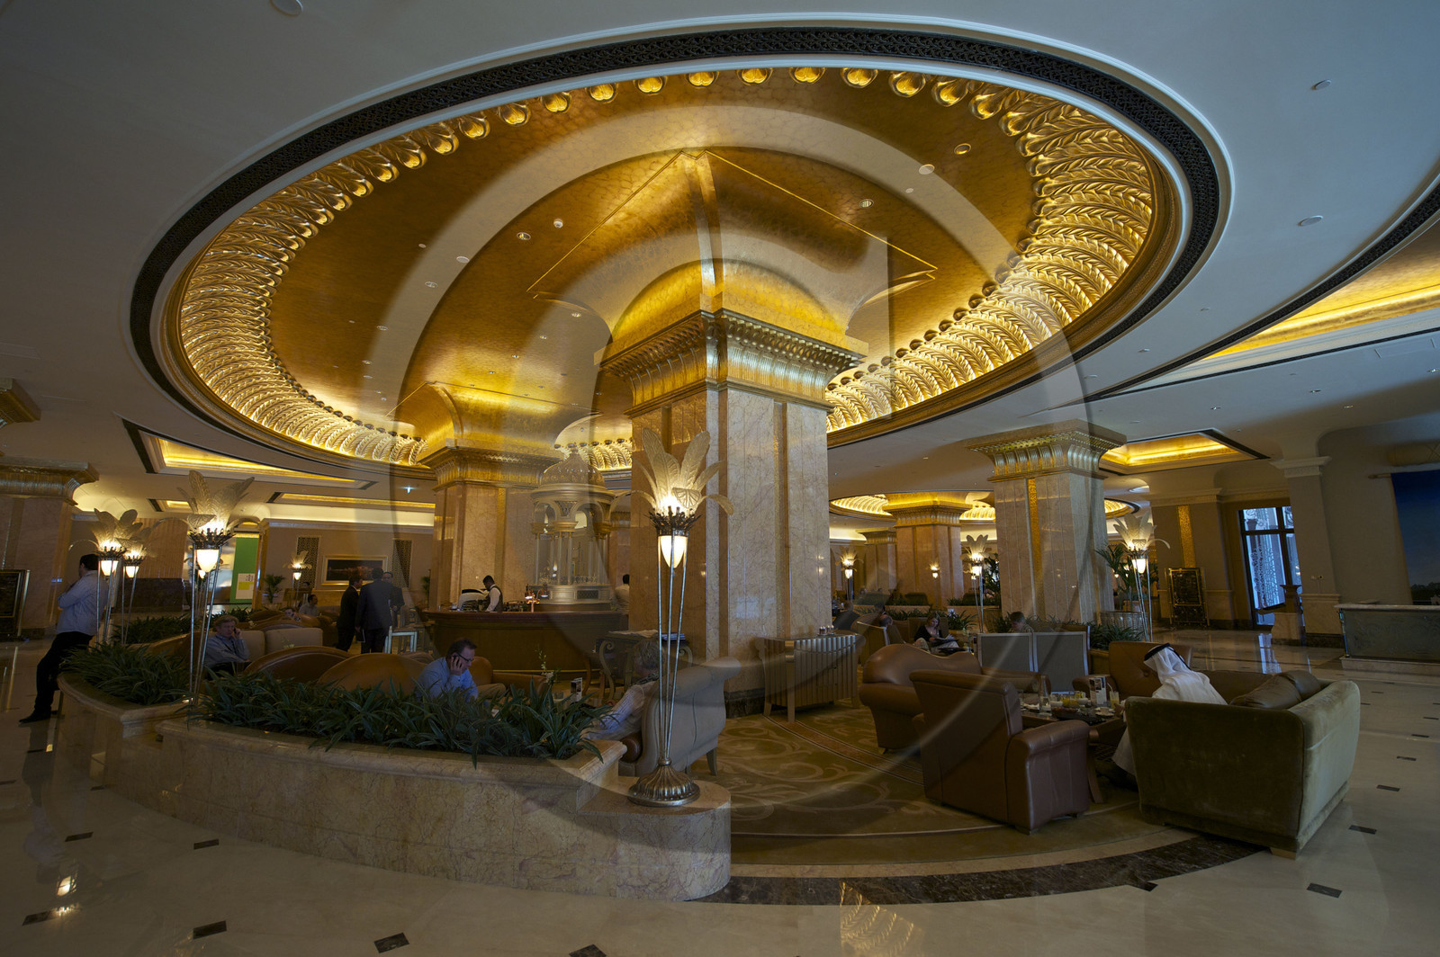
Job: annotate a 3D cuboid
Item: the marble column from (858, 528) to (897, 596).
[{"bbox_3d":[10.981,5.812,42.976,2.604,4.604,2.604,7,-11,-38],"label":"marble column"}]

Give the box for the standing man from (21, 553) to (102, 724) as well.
[{"bbox_3d":[-7.264,1.749,7.136,0.600,1.759,0.520,5,-10,-30],"label":"standing man"}]

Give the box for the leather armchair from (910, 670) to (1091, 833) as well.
[{"bbox_3d":[1.893,1.809,4.389,0.791,0.845,0.775,6,-11,-34],"label":"leather armchair"}]

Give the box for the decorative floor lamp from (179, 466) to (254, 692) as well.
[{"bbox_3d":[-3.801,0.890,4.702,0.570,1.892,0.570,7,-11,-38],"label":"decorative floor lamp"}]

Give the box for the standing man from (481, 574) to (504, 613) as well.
[{"bbox_3d":[-3.975,2.477,11.089,0.388,1.612,0.449,0,-9,-2],"label":"standing man"}]

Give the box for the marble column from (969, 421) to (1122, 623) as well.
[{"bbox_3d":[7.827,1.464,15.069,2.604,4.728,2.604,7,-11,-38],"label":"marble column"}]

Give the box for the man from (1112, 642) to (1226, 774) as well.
[{"bbox_3d":[2.975,1.612,4.233,0.580,1.029,0.950,7,-11,-38],"label":"man"}]

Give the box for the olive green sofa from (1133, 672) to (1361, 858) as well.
[{"bbox_3d":[3.415,1.736,4.117,1.591,0.745,0.869,7,-11,-38],"label":"olive green sofa"}]

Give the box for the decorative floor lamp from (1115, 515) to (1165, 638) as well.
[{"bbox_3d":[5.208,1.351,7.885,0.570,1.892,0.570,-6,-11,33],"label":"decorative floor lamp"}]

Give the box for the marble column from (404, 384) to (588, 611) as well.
[{"bbox_3d":[-6.036,1.639,16.336,2.666,4.883,2.666,7,-11,-38],"label":"marble column"}]

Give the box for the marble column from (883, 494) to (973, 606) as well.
[{"bbox_3d":[9.569,3.615,29.081,2.635,4.728,2.635,7,-11,-38],"label":"marble column"}]

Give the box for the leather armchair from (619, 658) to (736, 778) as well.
[{"bbox_3d":[-0.441,1.874,4.874,0.853,0.883,0.806,-3,-9,20],"label":"leather armchair"}]

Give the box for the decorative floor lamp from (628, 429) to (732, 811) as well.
[{"bbox_3d":[-0.249,0.718,3.642,0.605,2.032,0.589,0,-9,0],"label":"decorative floor lamp"}]

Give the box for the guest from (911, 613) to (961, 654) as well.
[{"bbox_3d":[3.235,2.425,9.385,0.620,1.030,0.850,1,-9,-6],"label":"guest"}]

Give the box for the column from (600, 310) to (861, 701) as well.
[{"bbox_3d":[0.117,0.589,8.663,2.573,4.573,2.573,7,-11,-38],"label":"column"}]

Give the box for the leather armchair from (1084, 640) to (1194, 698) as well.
[{"bbox_3d":[3.973,2.048,6.077,0.806,0.868,0.806,8,-12,-42],"label":"leather armchair"}]

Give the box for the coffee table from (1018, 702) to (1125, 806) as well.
[{"bbox_3d":[2.650,1.996,4.870,1.029,0.474,0.821,7,-11,-38],"label":"coffee table"}]

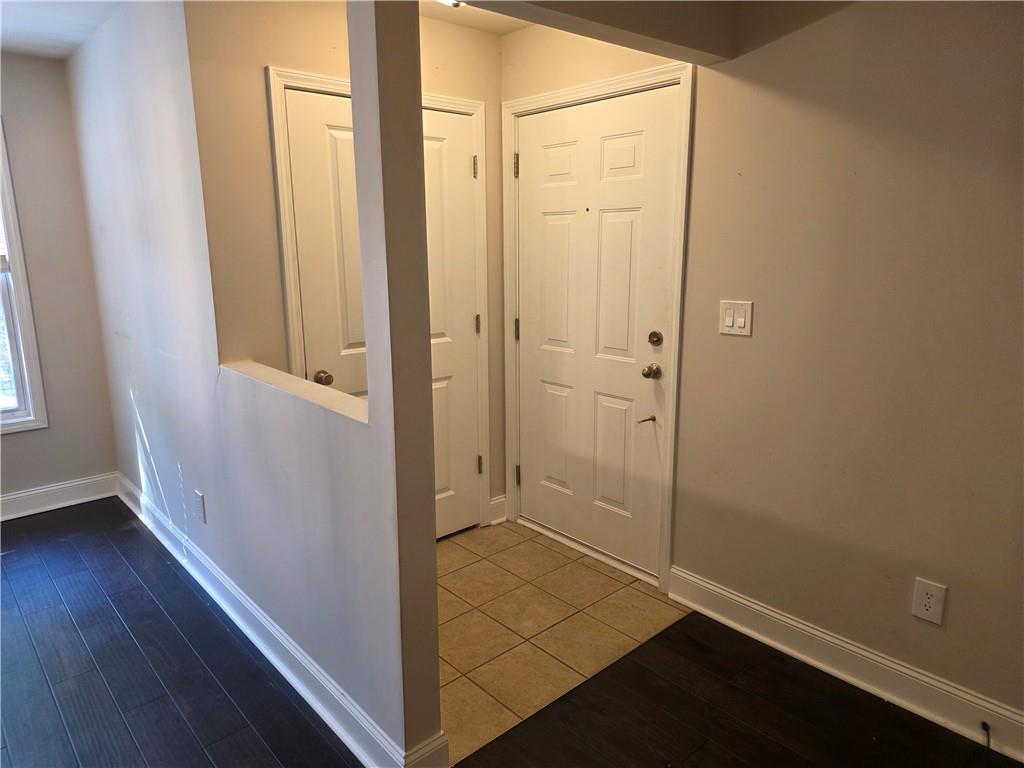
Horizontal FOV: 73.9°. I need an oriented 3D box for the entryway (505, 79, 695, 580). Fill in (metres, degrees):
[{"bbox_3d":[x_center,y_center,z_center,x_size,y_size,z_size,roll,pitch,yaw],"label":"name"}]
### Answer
[{"bbox_3d":[0.337,-0.217,3.139,0.110,2.157,1.062,-11,16,-41],"label":"entryway"}]

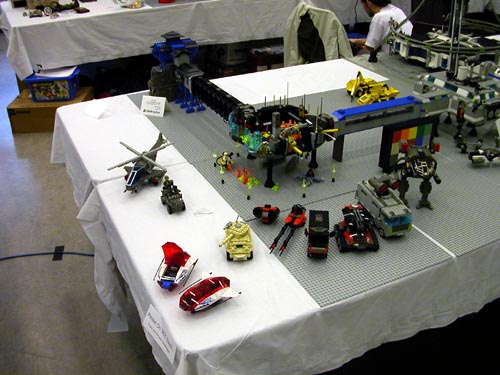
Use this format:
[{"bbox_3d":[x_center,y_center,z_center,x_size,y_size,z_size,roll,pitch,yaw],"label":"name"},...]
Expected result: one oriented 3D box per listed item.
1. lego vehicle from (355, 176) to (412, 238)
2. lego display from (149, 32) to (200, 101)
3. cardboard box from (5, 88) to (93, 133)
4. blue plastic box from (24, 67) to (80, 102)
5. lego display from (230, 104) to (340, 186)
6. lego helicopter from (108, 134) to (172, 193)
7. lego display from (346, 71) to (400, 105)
[{"bbox_3d":[0.358,0.042,1.434,0.071,0.106,0.182,-10,31,-16],"label":"lego vehicle"},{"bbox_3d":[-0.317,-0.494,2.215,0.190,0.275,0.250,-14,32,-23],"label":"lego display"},{"bbox_3d":[-1.468,-0.587,4.007,0.490,0.191,0.440,-1,29,-1],"label":"cardboard box"},{"bbox_3d":[-1.433,-0.754,3.923,0.343,0.182,0.270,-3,29,-4],"label":"blue plastic box"},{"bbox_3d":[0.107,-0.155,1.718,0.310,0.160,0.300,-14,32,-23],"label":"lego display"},{"bbox_3d":[-0.312,-0.063,1.614,0.200,0.112,0.250,5,30,11],"label":"lego helicopter"},{"bbox_3d":[0.513,-0.425,2.250,0.220,0.100,0.145,-14,32,-23],"label":"lego display"}]

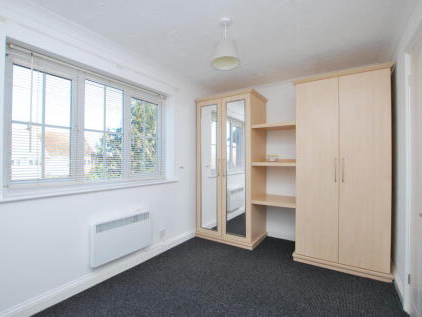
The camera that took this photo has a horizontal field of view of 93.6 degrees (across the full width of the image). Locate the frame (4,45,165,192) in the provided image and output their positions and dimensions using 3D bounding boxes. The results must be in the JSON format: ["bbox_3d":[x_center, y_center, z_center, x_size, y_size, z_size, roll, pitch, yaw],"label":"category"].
[{"bbox_3d":[-1.110,-0.293,2.158,0.070,1.122,1.602,0,-1,33],"label":"frame"}]

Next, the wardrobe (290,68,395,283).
[{"bbox_3d":[1.559,0.147,2.452,0.924,2.190,0.618,0,-1,30],"label":"wardrobe"}]

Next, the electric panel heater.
[{"bbox_3d":[-0.907,0.791,2.057,0.108,0.416,0.618,0,-1,33],"label":"electric panel heater"}]

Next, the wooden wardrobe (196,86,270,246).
[{"bbox_3d":[0.335,0.157,3.190,0.942,2.174,0.636,0,-1,31],"label":"wooden wardrobe"}]

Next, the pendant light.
[{"bbox_3d":[0.125,-1.013,1.710,0.235,0.390,0.235,0,-1,0],"label":"pendant light"}]

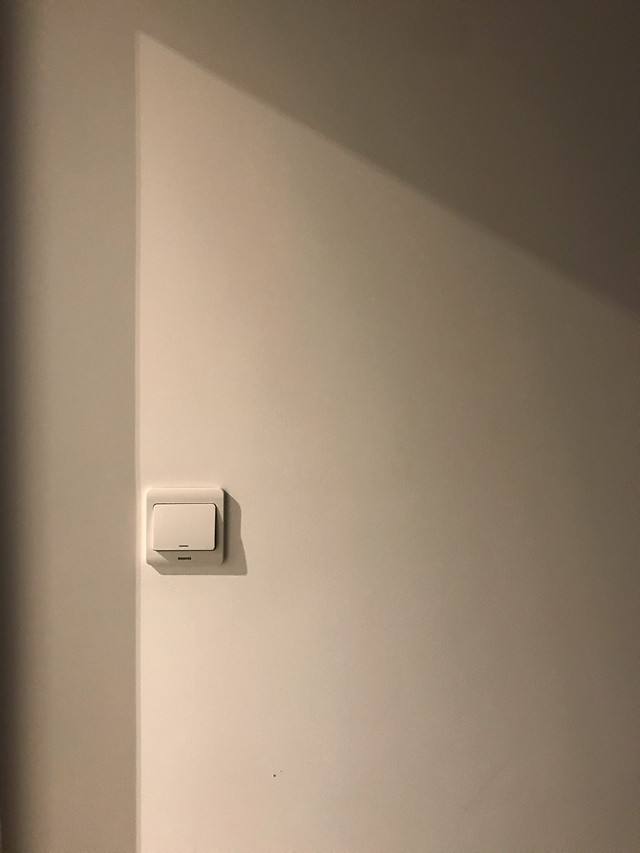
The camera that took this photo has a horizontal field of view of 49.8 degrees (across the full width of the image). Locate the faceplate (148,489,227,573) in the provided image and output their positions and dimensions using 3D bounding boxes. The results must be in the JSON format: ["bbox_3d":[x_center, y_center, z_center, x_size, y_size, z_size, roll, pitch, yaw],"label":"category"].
[{"bbox_3d":[-0.149,0.112,0.763,0.086,0.087,0.013,0,0,0],"label":"faceplate"}]

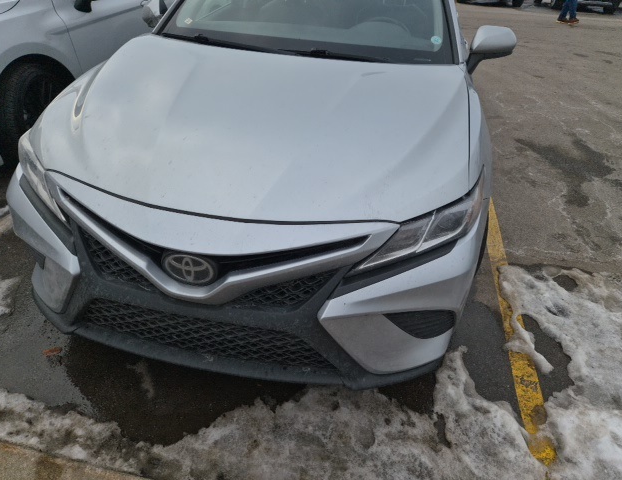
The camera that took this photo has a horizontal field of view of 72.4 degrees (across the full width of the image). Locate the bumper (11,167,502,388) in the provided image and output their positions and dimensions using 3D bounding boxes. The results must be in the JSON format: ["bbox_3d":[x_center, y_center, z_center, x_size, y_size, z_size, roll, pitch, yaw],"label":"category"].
[{"bbox_3d":[-0.279,0.038,1.450,1.800,0.550,0.610,9,32,7],"label":"bumper"}]

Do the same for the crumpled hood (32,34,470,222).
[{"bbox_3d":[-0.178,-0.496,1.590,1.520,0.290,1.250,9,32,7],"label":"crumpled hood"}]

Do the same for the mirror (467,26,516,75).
[{"bbox_3d":[0.935,-0.981,2.191,0.210,0.210,0.170,9,32,7],"label":"mirror"}]

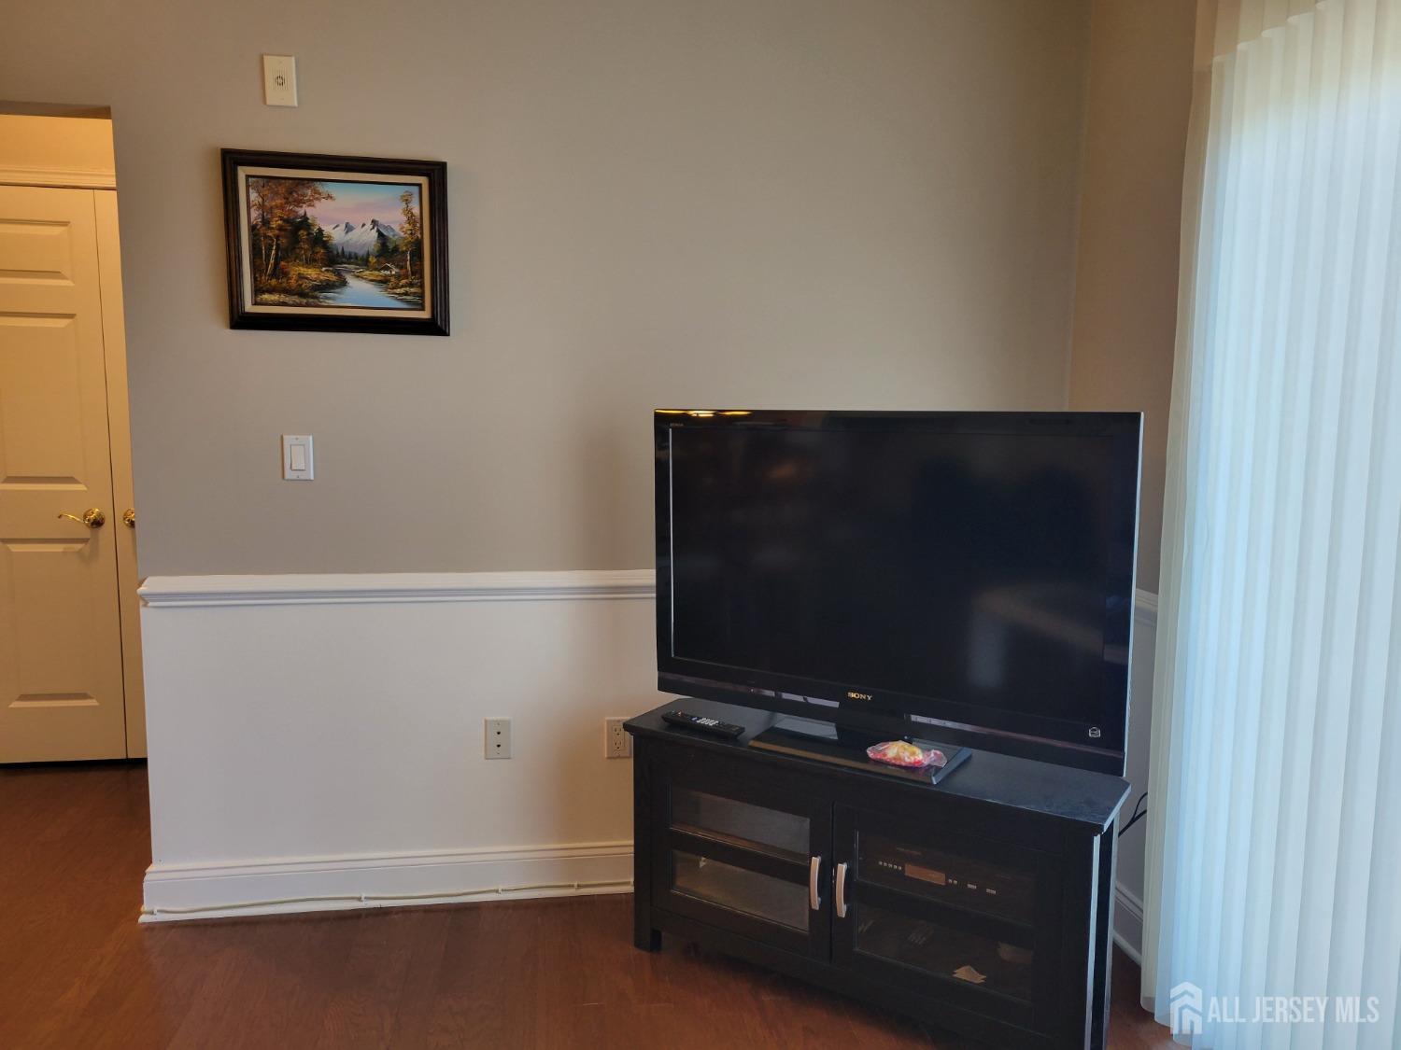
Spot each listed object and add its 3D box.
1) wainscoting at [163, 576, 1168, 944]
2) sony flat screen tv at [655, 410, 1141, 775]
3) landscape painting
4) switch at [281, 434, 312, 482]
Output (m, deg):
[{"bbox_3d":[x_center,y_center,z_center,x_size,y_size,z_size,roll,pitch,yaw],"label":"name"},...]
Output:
[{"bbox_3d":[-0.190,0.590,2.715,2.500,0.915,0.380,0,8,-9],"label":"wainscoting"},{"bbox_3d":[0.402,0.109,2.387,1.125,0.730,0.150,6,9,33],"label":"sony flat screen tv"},{"bbox_3d":[-0.887,-0.686,2.592,0.527,0.424,0.040,0,8,-9],"label":"landscape painting"},{"bbox_3d":[-1.016,-0.169,2.659,0.071,0.115,0.011,0,8,-9],"label":"switch"}]

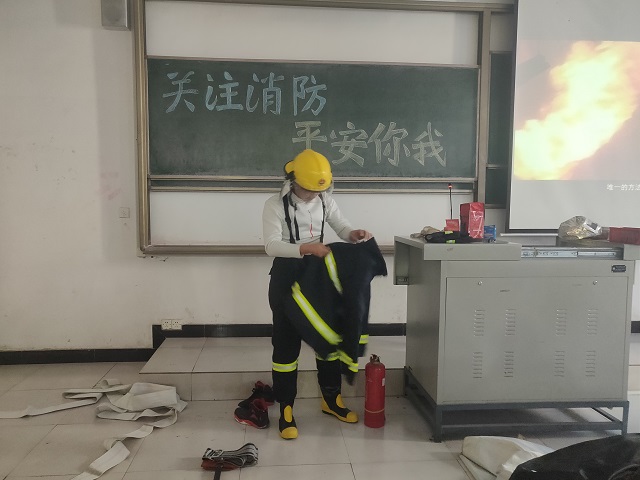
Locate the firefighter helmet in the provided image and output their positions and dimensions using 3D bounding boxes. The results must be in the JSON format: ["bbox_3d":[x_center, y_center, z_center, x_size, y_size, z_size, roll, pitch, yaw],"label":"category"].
[{"bbox_3d":[-0.063,-0.422,2.790,0.235,0.190,0.290,-3,39,-37],"label":"firefighter helmet"}]

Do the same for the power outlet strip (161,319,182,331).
[{"bbox_3d":[-1.296,0.746,4.051,0.175,0.090,0.015,0,5,-5],"label":"power outlet strip"}]

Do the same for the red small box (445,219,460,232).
[{"bbox_3d":[0.892,-0.091,3.140,0.090,0.104,0.070,0,5,-5],"label":"red small box"}]

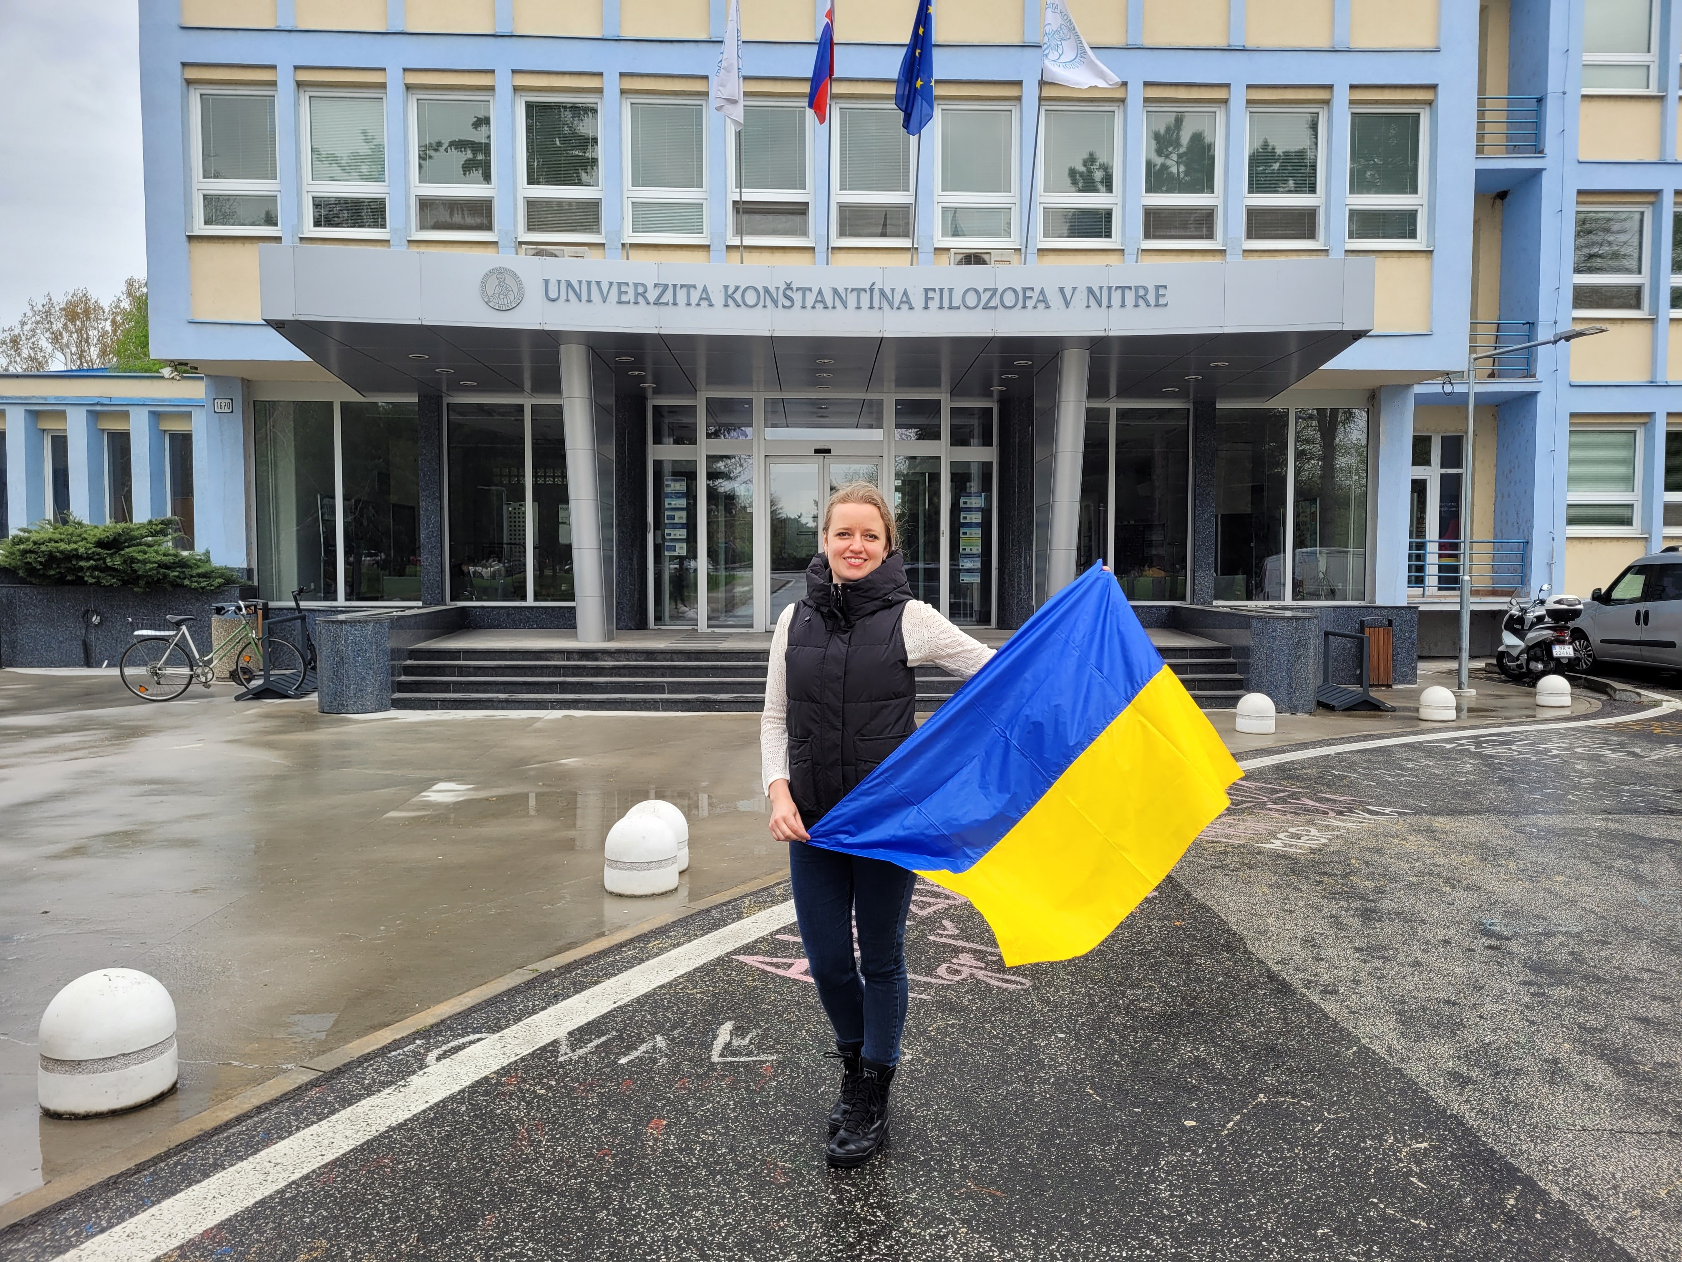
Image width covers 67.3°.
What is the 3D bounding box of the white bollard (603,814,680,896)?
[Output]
[{"bbox_3d":[-0.925,1.027,5.886,0.339,0.348,0.339,0,3,0],"label":"white bollard"}]

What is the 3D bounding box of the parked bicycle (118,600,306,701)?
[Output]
[{"bbox_3d":[-6.747,0.222,13.582,1.780,1.050,0.580,-1,3,-22],"label":"parked bicycle"}]

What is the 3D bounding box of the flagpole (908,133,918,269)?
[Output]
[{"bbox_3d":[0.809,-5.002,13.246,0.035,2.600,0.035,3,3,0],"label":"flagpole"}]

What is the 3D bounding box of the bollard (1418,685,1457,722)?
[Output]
[{"bbox_3d":[5.859,0.716,12.400,0.335,0.330,0.335,0,3,-1],"label":"bollard"}]

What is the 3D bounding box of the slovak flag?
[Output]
[{"bbox_3d":[-0.247,-7.472,16.400,0.360,1.750,0.300,0,3,-2],"label":"slovak flag"}]

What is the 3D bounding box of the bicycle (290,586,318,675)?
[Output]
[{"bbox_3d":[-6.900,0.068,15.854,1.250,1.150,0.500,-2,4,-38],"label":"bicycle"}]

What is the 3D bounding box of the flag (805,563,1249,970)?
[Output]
[{"bbox_3d":[0.523,0.424,3.170,1.020,0.690,0.200,-43,0,1],"label":"flag"}]

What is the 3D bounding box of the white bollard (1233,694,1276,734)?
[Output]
[{"bbox_3d":[3.727,0.744,11.350,0.333,0.340,0.333,0,3,-2],"label":"white bollard"}]

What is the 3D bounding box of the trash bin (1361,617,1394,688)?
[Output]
[{"bbox_3d":[6.878,0.272,16.219,0.330,0.900,0.280,0,3,-2],"label":"trash bin"}]

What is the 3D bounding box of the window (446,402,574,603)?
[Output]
[{"bbox_3d":[-4.495,-1.804,17.844,2.110,2.850,0.120,0,3,-1],"label":"window"}]

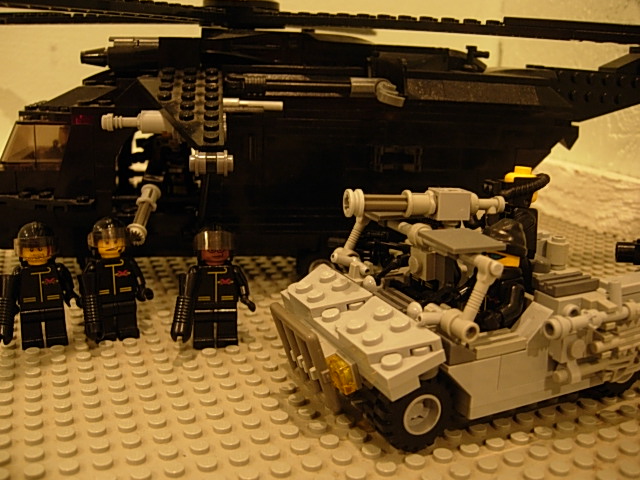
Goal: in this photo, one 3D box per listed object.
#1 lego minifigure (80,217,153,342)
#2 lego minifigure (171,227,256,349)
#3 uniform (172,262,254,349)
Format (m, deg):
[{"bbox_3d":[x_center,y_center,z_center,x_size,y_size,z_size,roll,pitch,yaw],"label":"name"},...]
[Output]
[{"bbox_3d":[-0.071,0.014,0.232,0.025,0.042,0.015,-5,15,-22],"label":"lego minifigure"},{"bbox_3d":[-0.038,0.017,0.233,0.028,0.042,0.015,0,15,-11],"label":"lego minifigure"},{"bbox_3d":[-0.037,0.023,0.232,0.028,0.029,0.013,0,15,-11],"label":"uniform"}]

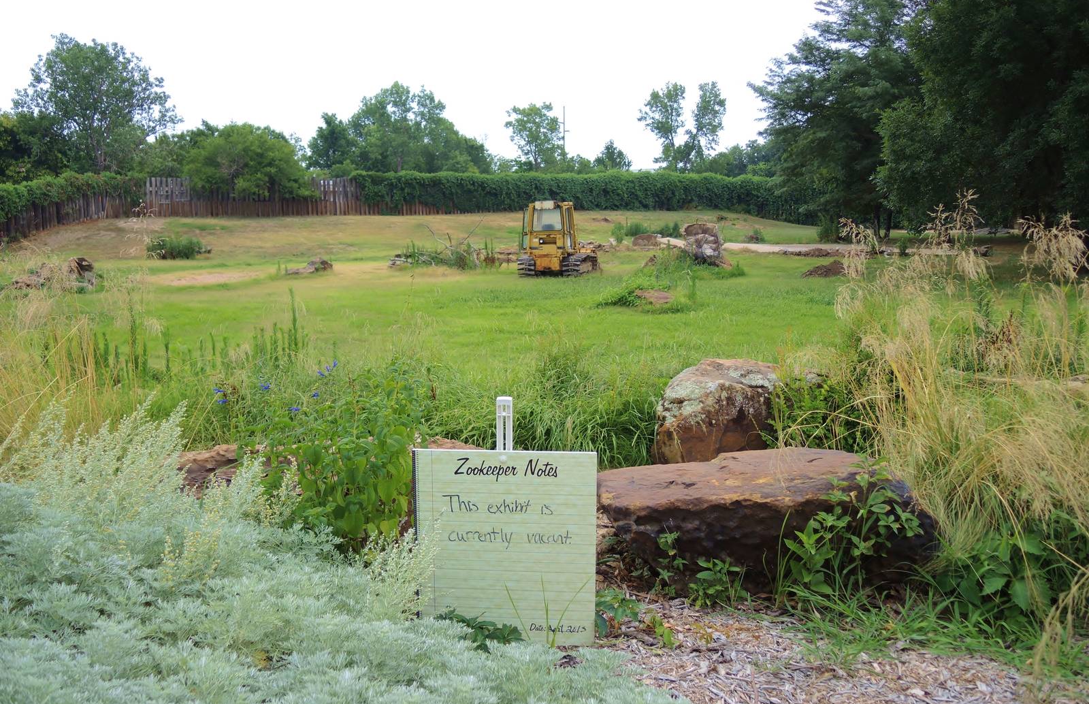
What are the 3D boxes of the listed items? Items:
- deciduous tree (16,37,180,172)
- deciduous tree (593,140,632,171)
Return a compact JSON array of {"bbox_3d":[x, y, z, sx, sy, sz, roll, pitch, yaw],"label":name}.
[{"bbox_3d":[-33.000,-16.306,64.320,12.400,14.100,11.800,0,8,0],"label":"deciduous tree"},{"bbox_3d":[6.150,-15.750,79.560,3.700,7.600,3.700,0,8,0],"label":"deciduous tree"}]

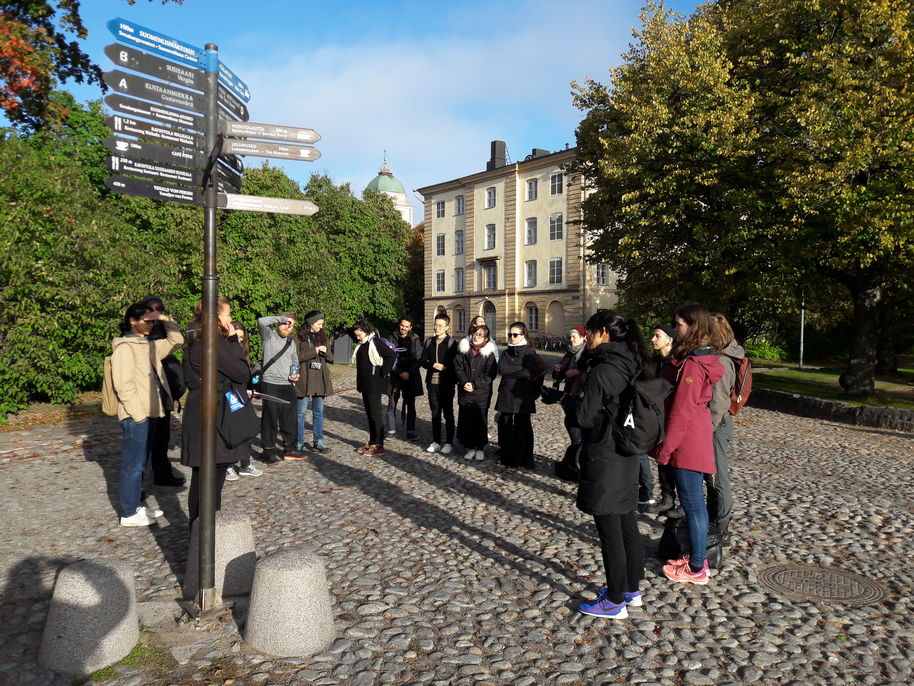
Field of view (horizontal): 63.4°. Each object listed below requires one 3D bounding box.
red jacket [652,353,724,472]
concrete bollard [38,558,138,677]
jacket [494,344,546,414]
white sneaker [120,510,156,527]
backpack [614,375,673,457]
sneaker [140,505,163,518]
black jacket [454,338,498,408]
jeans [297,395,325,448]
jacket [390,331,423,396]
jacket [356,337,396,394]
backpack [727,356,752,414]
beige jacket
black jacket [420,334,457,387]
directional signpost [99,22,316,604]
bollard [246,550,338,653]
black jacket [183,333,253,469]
[{"bbox_3d":[1.428,0.439,4.600,0.410,0.750,0.450,1,1,18],"label":"red jacket"},{"bbox_3d":[-1.765,1.284,3.590,0.445,0.420,0.445,5,4,0],"label":"concrete bollard"},{"bbox_3d":[0.693,0.405,8.200,0.530,0.780,0.380,1,2,27],"label":"jacket"},{"bbox_3d":[-2.508,1.382,5.840,0.275,0.105,0.100,0,2,-5],"label":"white sneaker"},{"bbox_3d":[1.014,0.391,4.042,0.220,0.430,0.290,1,2,31],"label":"backpack"},{"bbox_3d":[-2.465,1.340,5.880,0.275,0.115,0.105,0,1,6],"label":"sneaker"},{"bbox_3d":[0.229,0.359,8.700,0.520,0.820,0.360,1,1,12],"label":"black jacket"},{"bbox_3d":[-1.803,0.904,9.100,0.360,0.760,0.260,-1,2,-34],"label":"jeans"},{"bbox_3d":[-0.710,0.283,10.200,0.500,0.900,0.350,0,1,6],"label":"jacket"},{"bbox_3d":[-0.995,0.263,9.031,0.360,0.720,0.460,-1,2,-35],"label":"jacket"},{"bbox_3d":[2.040,0.307,5.350,0.170,0.430,0.270,1,1,18],"label":"backpack"},{"bbox_3d":[-2.394,0.213,5.720,0.480,0.790,0.460,1,1,19],"label":"beige jacket"},{"bbox_3d":[-0.222,0.222,9.360,0.470,0.650,0.300,1,2,18],"label":"black jacket"},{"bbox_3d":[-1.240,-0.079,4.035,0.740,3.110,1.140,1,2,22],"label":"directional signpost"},{"bbox_3d":[-0.835,1.277,3.741,0.445,0.420,0.445,0,2,0],"label":"bollard"},{"bbox_3d":[-1.532,0.368,4.732,0.380,0.860,0.480,-1,2,-37],"label":"black jacket"}]

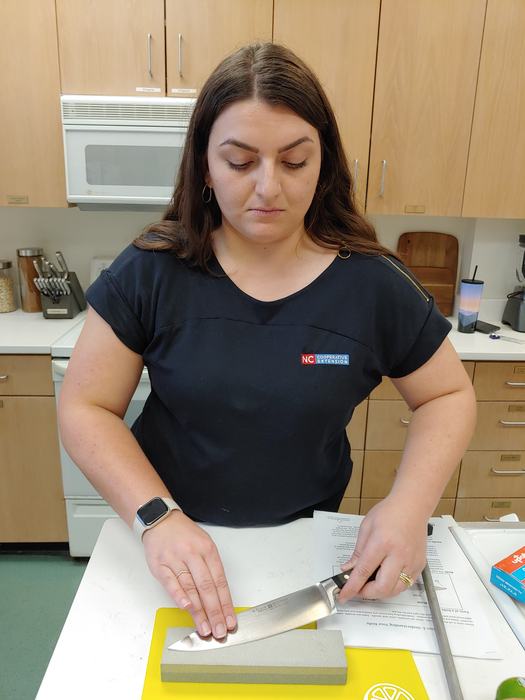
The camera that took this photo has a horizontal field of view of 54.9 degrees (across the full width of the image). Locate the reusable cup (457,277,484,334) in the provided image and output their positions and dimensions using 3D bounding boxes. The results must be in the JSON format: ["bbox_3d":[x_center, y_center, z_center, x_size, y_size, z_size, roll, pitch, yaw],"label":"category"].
[{"bbox_3d":[0.859,-0.178,2.089,0.087,0.212,0.087,1,15,0],"label":"reusable cup"}]

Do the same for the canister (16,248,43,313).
[{"bbox_3d":[-1.035,-0.312,2.283,0.108,0.280,0.108,1,15,-2],"label":"canister"}]

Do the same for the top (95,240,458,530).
[{"bbox_3d":[0.003,0.048,0.851,0.550,0.450,0.290,1,15,-2],"label":"top"}]

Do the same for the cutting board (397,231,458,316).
[{"bbox_3d":[0.758,-0.345,2.354,0.283,0.390,0.022,1,12,-2],"label":"cutting board"}]

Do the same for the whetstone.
[{"bbox_3d":[-0.009,0.348,0.576,0.203,0.025,0.050,1,15,-1],"label":"whetstone"}]

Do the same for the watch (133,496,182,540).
[{"bbox_3d":[-0.154,0.250,0.750,0.062,0.048,0.037,-32,47,-20],"label":"watch"}]

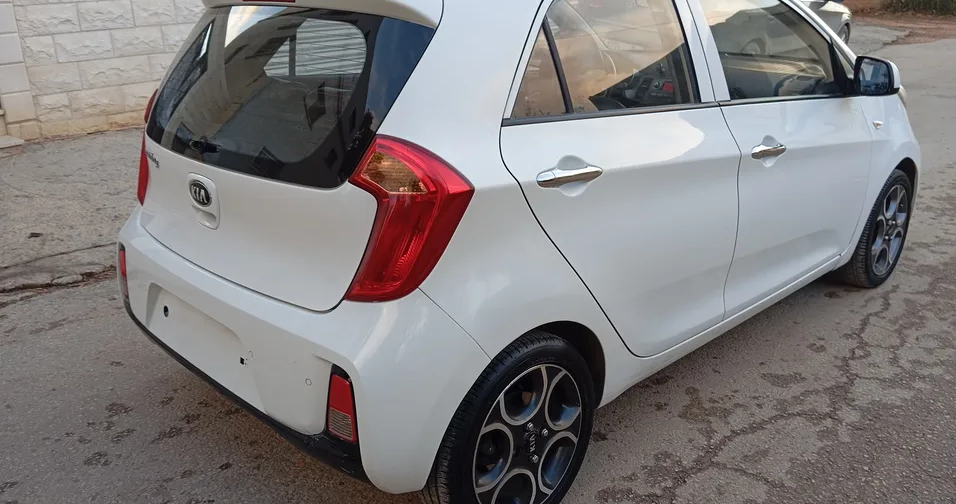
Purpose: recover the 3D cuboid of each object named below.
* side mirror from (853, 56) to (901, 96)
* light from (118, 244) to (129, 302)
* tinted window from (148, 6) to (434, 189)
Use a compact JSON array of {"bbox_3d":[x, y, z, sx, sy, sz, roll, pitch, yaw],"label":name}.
[{"bbox_3d":[1.432,-0.635,2.783,0.120,0.145,0.175,-19,25,-40],"label":"side mirror"},{"bbox_3d":[-1.156,0.066,2.574,0.055,0.170,0.075,-19,25,-40],"label":"light"},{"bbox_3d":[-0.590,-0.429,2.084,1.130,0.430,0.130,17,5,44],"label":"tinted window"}]

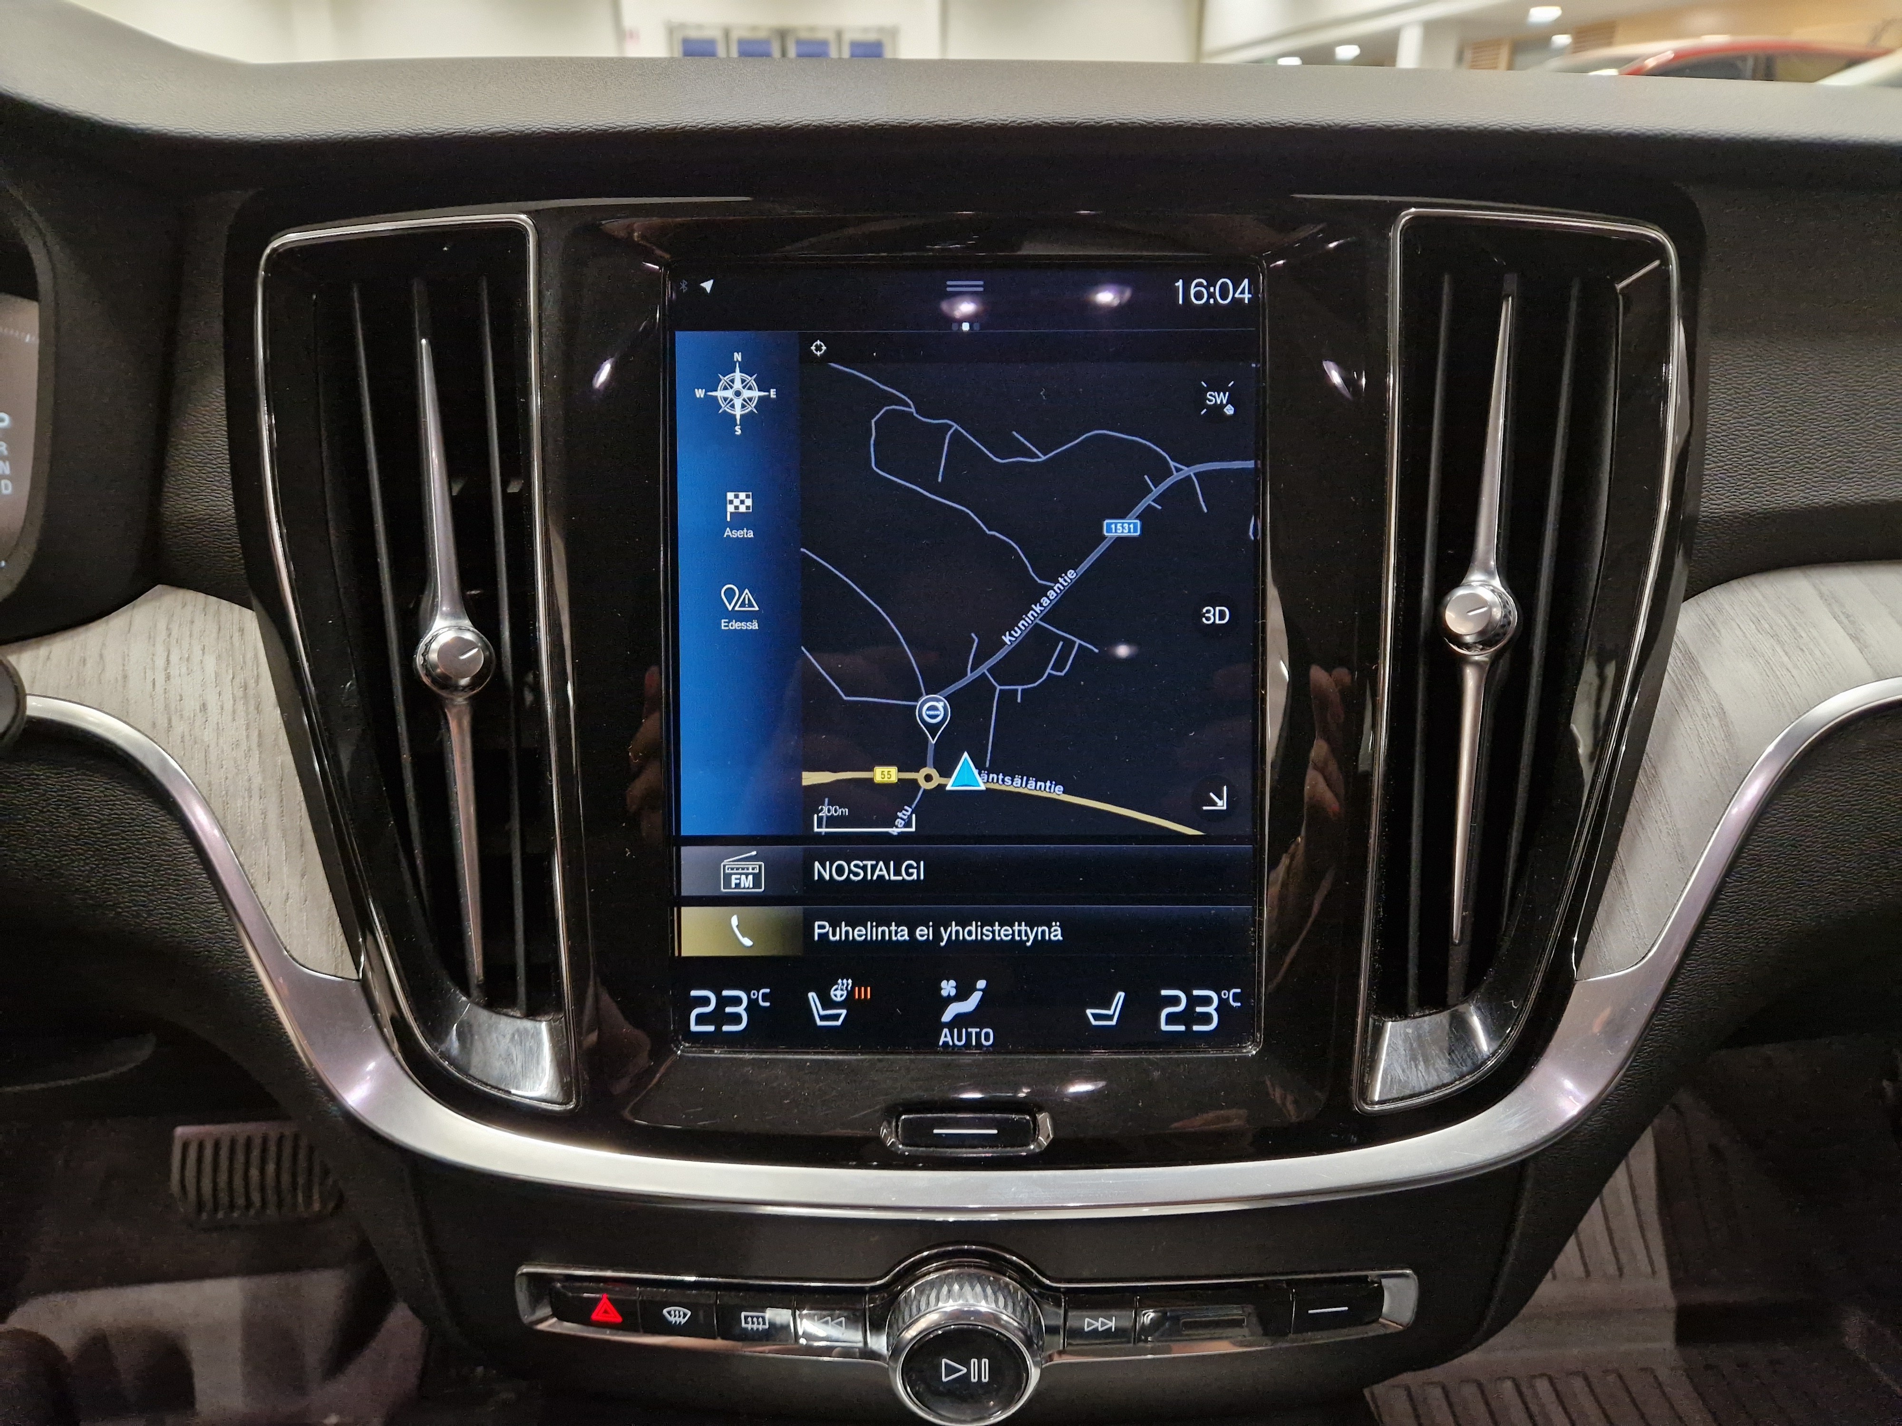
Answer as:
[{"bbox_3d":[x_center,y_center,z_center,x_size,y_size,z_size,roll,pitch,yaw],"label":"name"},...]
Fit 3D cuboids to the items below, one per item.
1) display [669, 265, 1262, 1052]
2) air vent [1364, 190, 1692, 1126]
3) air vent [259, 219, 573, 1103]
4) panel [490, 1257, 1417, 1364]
[{"bbox_3d":[0.003,-0.012,0.297,0.136,0.181,0.012,0,2,0],"label":"display"},{"bbox_3d":[0.131,-0.012,0.304,0.073,0.204,0.030,0,2,-2],"label":"air vent"},{"bbox_3d":[-0.122,-0.012,0.302,0.073,0.204,0.026,0,2,2],"label":"air vent"},{"bbox_3d":[0.003,0.140,0.312,0.214,0.029,0.022,0,19,0],"label":"panel"}]

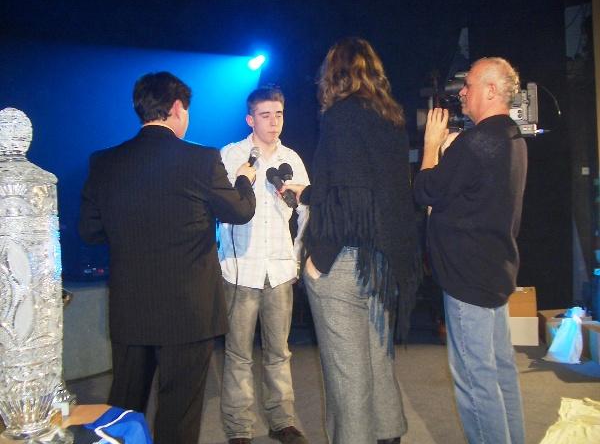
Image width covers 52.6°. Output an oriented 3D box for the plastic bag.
[{"bbox_3d":[1.895,0.810,4.340,0.270,0.380,0.180,-2,0,18],"label":"plastic bag"}]

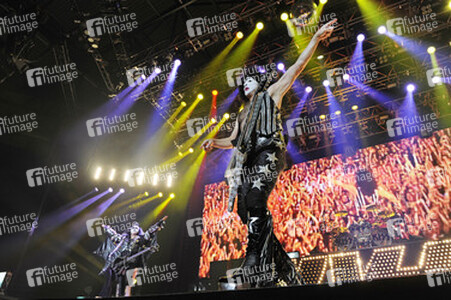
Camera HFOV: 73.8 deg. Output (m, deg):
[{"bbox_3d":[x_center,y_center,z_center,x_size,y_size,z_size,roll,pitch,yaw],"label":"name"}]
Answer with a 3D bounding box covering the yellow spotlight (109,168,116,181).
[{"bbox_3d":[-5.266,1.142,14.000,0.200,0.550,0.200,10,-28,-14],"label":"yellow spotlight"}]

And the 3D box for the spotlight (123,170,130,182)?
[{"bbox_3d":[-4.680,1.253,14.200,0.210,0.600,0.200,13,-39,-16],"label":"spotlight"}]

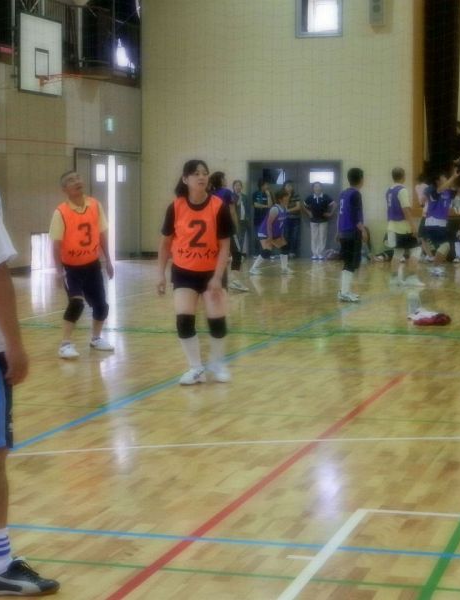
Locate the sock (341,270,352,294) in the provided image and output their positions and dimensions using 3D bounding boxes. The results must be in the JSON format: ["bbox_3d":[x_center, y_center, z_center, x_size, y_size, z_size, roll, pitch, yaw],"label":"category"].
[{"bbox_3d":[1.540,-0.234,16.100,0.135,0.315,0.120,-2,5,-12],"label":"sock"}]

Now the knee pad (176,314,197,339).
[{"bbox_3d":[-0.310,0.189,8.750,0.128,0.170,0.135,1,5,12],"label":"knee pad"}]

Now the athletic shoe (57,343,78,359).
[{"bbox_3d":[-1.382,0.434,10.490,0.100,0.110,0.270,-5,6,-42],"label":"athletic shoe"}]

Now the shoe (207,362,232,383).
[{"bbox_3d":[-0.085,0.531,8.983,0.095,0.110,0.250,-3,6,-28],"label":"shoe"}]

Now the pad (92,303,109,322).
[{"bbox_3d":[-1.126,0.108,10.650,0.125,0.160,0.130,0,5,0],"label":"pad"}]

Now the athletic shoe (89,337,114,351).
[{"bbox_3d":[-1.129,0.381,10.754,0.270,0.110,0.100,4,7,40],"label":"athletic shoe"}]

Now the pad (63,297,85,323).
[{"bbox_3d":[-1.361,0.082,10.650,0.135,0.185,0.145,-5,25,-45],"label":"pad"}]

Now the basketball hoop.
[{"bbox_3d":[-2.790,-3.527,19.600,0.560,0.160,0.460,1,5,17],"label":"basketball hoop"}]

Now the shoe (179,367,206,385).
[{"bbox_3d":[-0.270,0.544,8.843,0.095,0.110,0.250,4,7,40],"label":"shoe"}]

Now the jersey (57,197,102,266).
[{"bbox_3d":[-1.304,-0.596,10.680,0.380,0.600,0.260,-3,5,-19],"label":"jersey"}]

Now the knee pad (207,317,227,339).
[{"bbox_3d":[-0.091,0.201,8.930,0.135,0.160,0.135,-2,5,-13],"label":"knee pad"}]

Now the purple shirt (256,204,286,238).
[{"bbox_3d":[0.712,-1.349,21.000,0.320,0.540,0.400,19,14,27],"label":"purple shirt"}]

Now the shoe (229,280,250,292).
[{"bbox_3d":[0.133,-0.188,17.100,0.260,0.120,0.100,-9,1,25],"label":"shoe"}]

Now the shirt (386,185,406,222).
[{"bbox_3d":[2.472,-1.434,18.200,0.260,0.550,0.370,-4,6,-39],"label":"shirt"}]

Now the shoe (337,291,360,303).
[{"bbox_3d":[1.524,-0.045,15.750,0.280,0.125,0.105,1,5,12],"label":"shoe"}]

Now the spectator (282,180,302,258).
[{"bbox_3d":[1.300,-1.674,25.448,0.450,1.600,0.320,1,5,12],"label":"spectator"}]

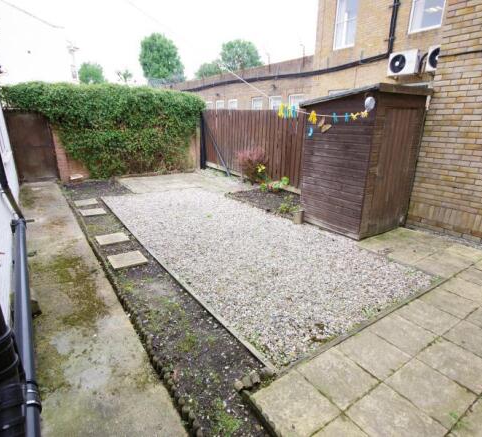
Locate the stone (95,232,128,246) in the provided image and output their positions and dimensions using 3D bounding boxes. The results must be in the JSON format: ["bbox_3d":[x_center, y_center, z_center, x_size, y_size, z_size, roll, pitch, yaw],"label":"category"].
[{"bbox_3d":[-1.933,0.314,4.387,0.400,0.042,0.400,-13,22,-33],"label":"stone"}]

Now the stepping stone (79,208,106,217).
[{"bbox_3d":[-2.876,-0.112,5.688,0.400,0.042,0.400,-13,22,-33],"label":"stepping stone"}]

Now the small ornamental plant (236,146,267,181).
[{"bbox_3d":[0.273,-1.548,8.323,0.829,0.963,0.727,0,18,2],"label":"small ornamental plant"}]

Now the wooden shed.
[{"bbox_3d":[1.854,-0.905,4.668,1.353,2.071,1.303,-12,21,-32],"label":"wooden shed"}]

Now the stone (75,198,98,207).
[{"bbox_3d":[-3.383,-0.338,6.375,0.400,0.042,0.400,-13,22,-33],"label":"stone"}]

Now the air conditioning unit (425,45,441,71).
[{"bbox_3d":[5.598,-4.394,7.949,0.303,0.606,0.808,-14,22,-35],"label":"air conditioning unit"}]

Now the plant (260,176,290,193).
[{"bbox_3d":[0.850,-0.889,7.355,0.724,0.347,0.455,2,18,6],"label":"plant"}]

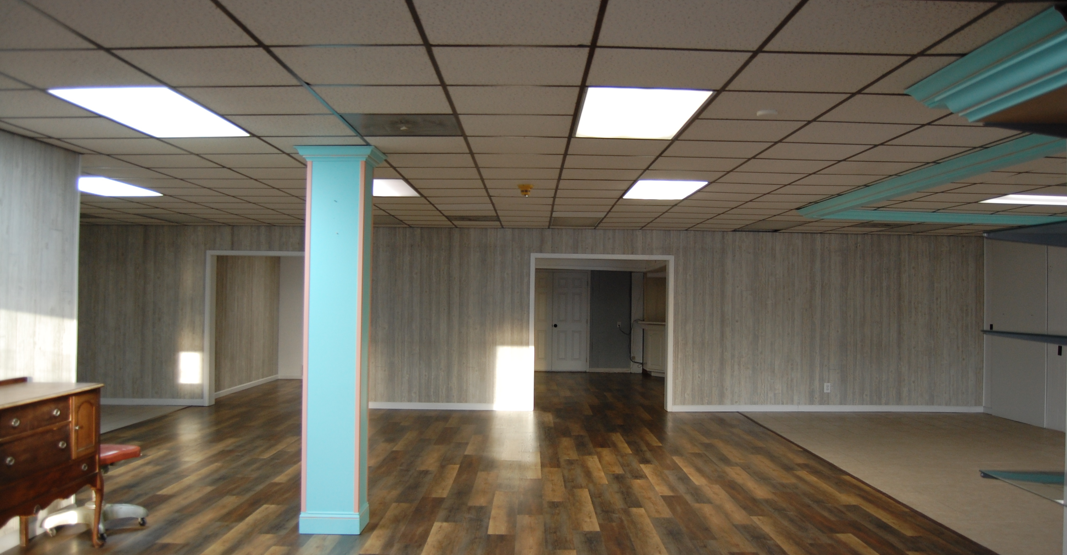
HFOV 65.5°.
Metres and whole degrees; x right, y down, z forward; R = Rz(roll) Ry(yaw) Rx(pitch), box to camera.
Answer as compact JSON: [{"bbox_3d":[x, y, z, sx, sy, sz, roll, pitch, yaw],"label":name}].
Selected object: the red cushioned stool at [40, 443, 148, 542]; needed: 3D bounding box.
[{"bbox_3d":[-2.735,1.358,5.220,0.520,0.530,0.520,1,-2,-32],"label":"red cushioned stool"}]

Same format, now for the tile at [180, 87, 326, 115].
[{"bbox_3d":[-1.305,-0.848,3.945,0.605,0.020,0.605,0,-1,0],"label":"tile"}]

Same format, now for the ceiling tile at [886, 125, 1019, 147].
[{"bbox_3d":[2.351,-0.799,4.588,0.610,0.020,0.610,1,-1,0],"label":"ceiling tile"}]

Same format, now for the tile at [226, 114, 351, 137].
[{"bbox_3d":[-1.304,-0.841,4.532,0.600,0.025,0.600,1,-1,0],"label":"tile"}]

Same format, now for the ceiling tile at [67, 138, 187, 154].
[{"bbox_3d":[-2.524,-0.831,5.147,0.610,0.020,0.610,1,-1,0],"label":"ceiling tile"}]

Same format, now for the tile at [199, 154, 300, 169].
[{"bbox_3d":[-1.923,-0.823,5.769,0.605,0.020,0.605,1,-1,0],"label":"tile"}]

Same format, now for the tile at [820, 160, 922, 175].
[{"bbox_3d":[2.347,-0.771,5.752,0.610,0.020,0.610,1,-1,0],"label":"tile"}]

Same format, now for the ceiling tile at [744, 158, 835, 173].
[{"bbox_3d":[1.735,-0.790,5.780,0.605,0.020,0.605,1,-1,0],"label":"ceiling tile"}]

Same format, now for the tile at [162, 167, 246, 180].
[{"bbox_3d":[-2.533,-0.812,6.329,0.605,0.020,0.605,0,-1,0],"label":"tile"}]

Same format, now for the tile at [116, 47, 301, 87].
[{"bbox_3d":[-1.305,-0.861,3.354,0.605,0.020,0.605,1,-1,0],"label":"tile"}]

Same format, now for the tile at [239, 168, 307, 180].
[{"bbox_3d":[-1.925,-0.812,6.373,0.605,0.020,0.605,1,-1,0],"label":"tile"}]

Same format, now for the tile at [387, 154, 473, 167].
[{"bbox_3d":[-0.695,-0.809,5.690,0.600,0.025,0.600,1,-1,0],"label":"tile"}]

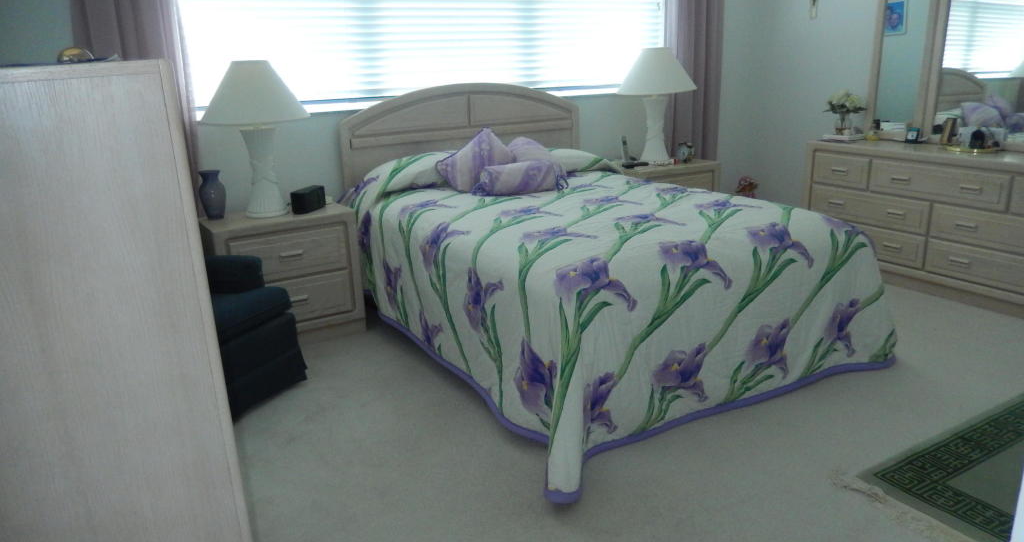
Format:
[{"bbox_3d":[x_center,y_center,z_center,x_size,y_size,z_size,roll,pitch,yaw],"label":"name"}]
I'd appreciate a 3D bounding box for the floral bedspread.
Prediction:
[{"bbox_3d":[0.379,-0.043,3.693,1.770,0.790,2.160,-11,18,-28],"label":"floral bedspread"}]

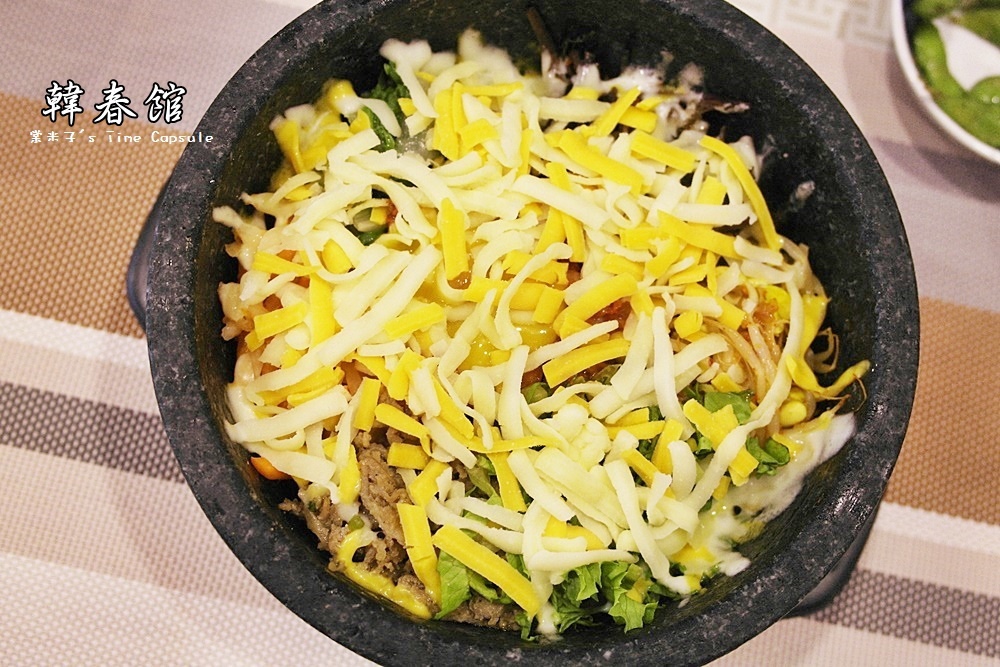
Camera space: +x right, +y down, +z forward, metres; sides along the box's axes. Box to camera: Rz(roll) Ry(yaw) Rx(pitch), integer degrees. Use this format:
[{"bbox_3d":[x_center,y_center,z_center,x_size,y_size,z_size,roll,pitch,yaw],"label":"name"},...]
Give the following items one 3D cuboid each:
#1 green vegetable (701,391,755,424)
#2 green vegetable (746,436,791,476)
[{"bbox_3d":[0.060,0.020,0.292,0.014,0.005,0.009,12,75,0],"label":"green vegetable"},{"bbox_3d":[0.071,0.033,0.295,0.012,0.006,0.009,24,75,3],"label":"green vegetable"}]

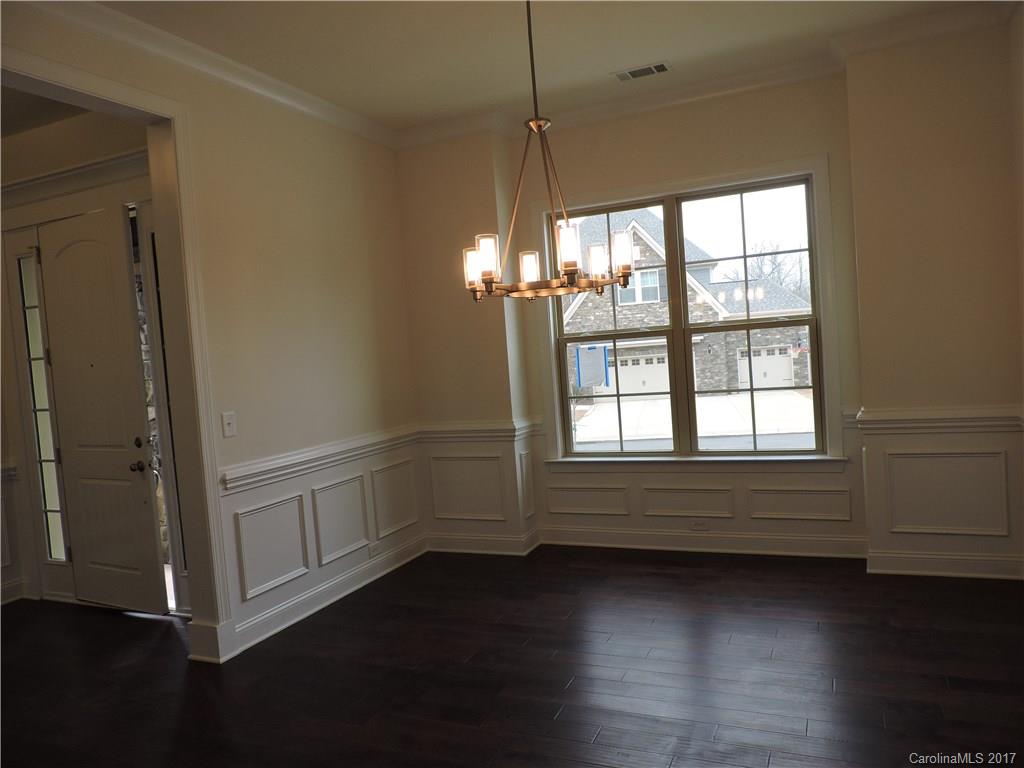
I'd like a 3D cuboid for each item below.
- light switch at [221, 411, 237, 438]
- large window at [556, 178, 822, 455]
[{"bbox_3d":[-1.442,0.208,3.642,0.012,0.122,0.078,-3,3,25],"label":"light switch"},{"bbox_3d":[1.130,-0.381,4.793,1.736,1.733,0.100,-3,3,25],"label":"large window"}]

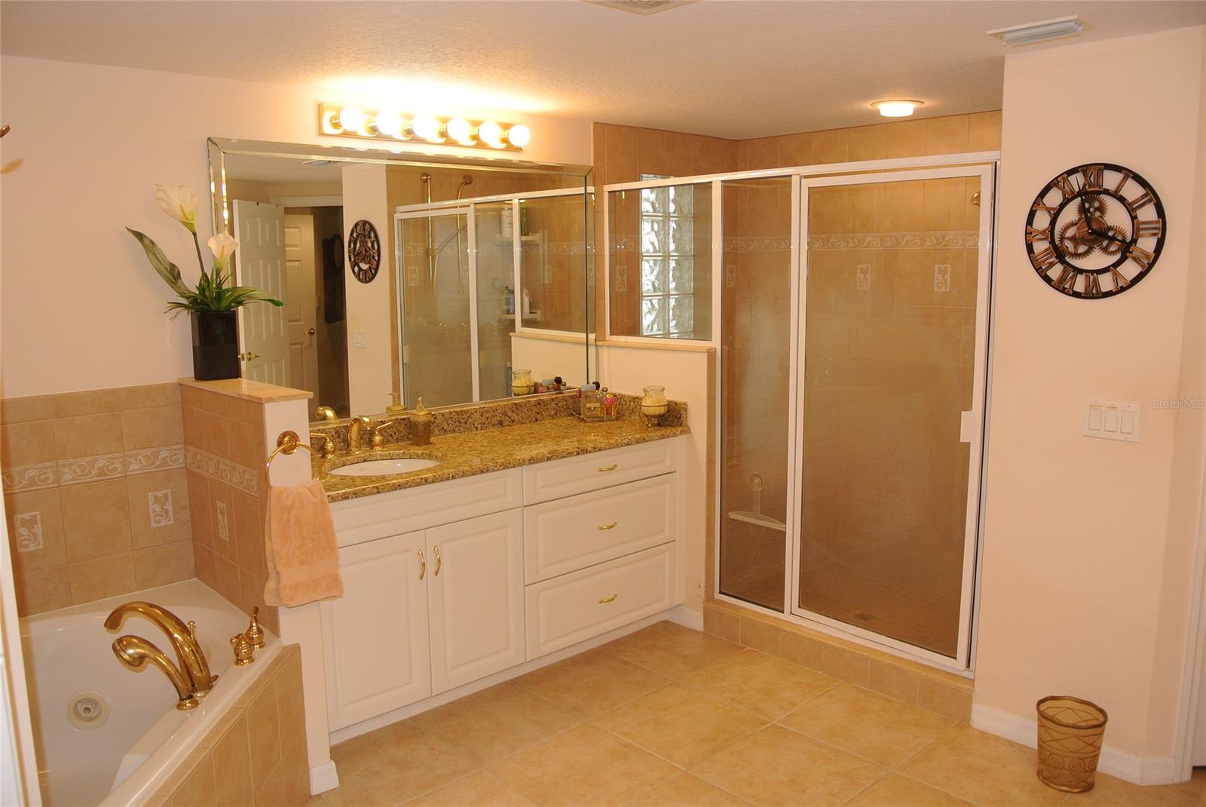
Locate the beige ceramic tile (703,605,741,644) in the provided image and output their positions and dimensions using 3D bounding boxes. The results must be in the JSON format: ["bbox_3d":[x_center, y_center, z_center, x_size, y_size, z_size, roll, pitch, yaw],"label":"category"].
[{"bbox_3d":[0.516,0.954,3.905,0.012,0.122,0.200,-8,11,-42],"label":"beige ceramic tile"}]

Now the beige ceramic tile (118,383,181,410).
[{"bbox_3d":[-1.504,-0.022,3.012,0.188,0.073,0.010,-8,10,-42],"label":"beige ceramic tile"}]

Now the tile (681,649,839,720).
[{"bbox_3d":[0.611,1.073,3.490,0.440,0.010,0.457,-8,10,-42],"label":"tile"}]

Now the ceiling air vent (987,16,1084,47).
[{"bbox_3d":[1.298,-1.084,2.681,0.175,0.040,0.255,-9,11,-42],"label":"ceiling air vent"}]

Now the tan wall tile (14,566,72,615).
[{"bbox_3d":[-1.779,0.588,2.830,0.197,0.137,0.010,-8,10,-42],"label":"tan wall tile"}]

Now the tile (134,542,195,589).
[{"bbox_3d":[-1.494,0.556,3.085,0.195,0.137,0.010,-7,10,-43],"label":"tile"}]

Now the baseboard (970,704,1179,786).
[{"bbox_3d":[1.596,1.151,3.101,0.621,0.090,0.104,8,12,44],"label":"baseboard"}]

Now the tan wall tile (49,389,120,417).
[{"bbox_3d":[-1.645,-0.002,2.884,0.195,0.073,0.010,-8,10,-42],"label":"tan wall tile"}]

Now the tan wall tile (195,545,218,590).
[{"bbox_3d":[-1.355,0.553,3.079,0.010,0.138,0.197,-7,10,-43],"label":"tan wall tile"}]

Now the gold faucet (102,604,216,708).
[{"bbox_3d":[-1.102,0.612,2.233,0.265,0.240,0.140,0,7,0],"label":"gold faucet"}]

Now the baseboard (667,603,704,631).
[{"bbox_3d":[0.385,0.992,4.224,0.212,0.090,0.015,8,12,44],"label":"baseboard"}]

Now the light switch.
[{"bbox_3d":[1.551,0.054,2.755,0.010,0.115,0.160,-7,10,-43],"label":"light switch"}]

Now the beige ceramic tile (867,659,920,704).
[{"bbox_3d":[1.066,1.022,3.317,0.012,0.122,0.205,-8,11,-42],"label":"beige ceramic tile"}]

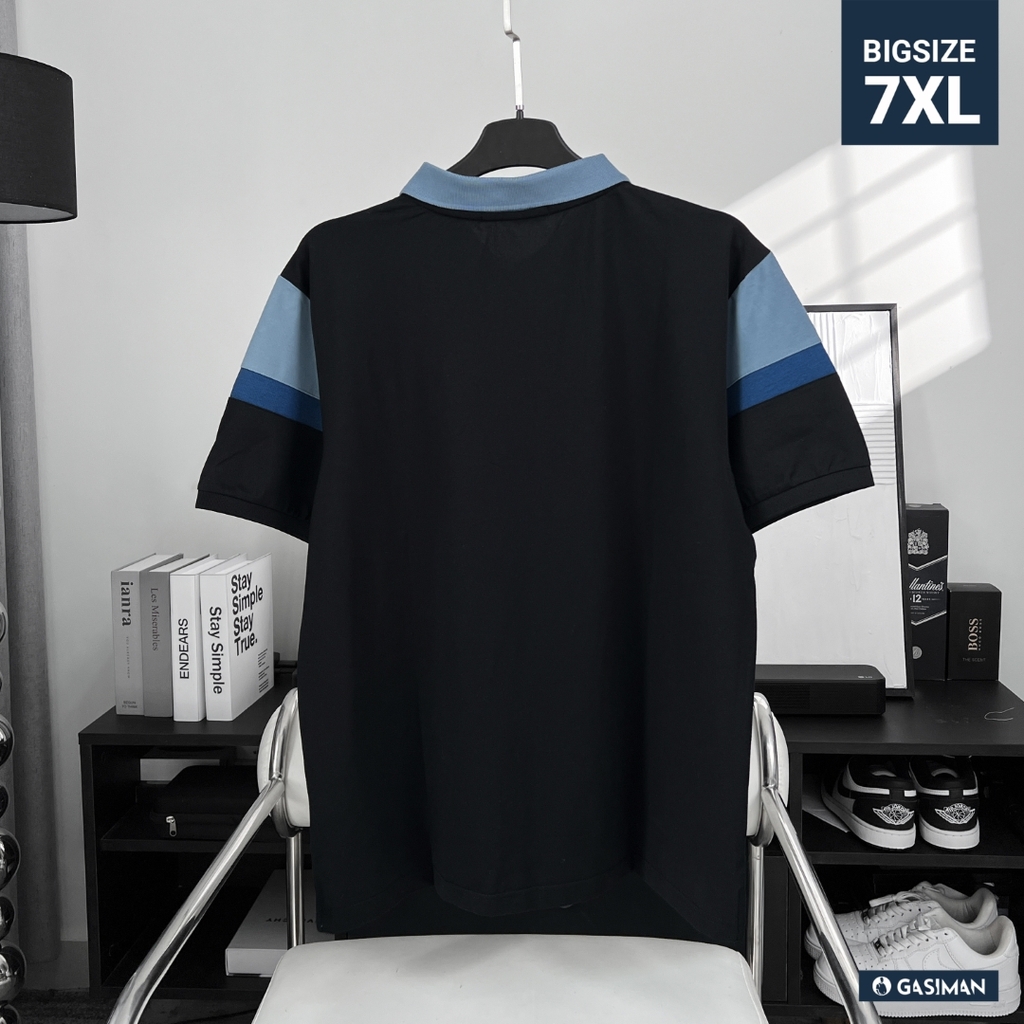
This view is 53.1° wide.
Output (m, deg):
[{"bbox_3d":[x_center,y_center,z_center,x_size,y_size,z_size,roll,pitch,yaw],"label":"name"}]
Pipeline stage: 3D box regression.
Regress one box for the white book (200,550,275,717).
[{"bbox_3d":[-0.417,0.187,1.566,0.037,0.216,0.176,0,6,5],"label":"white book"}]

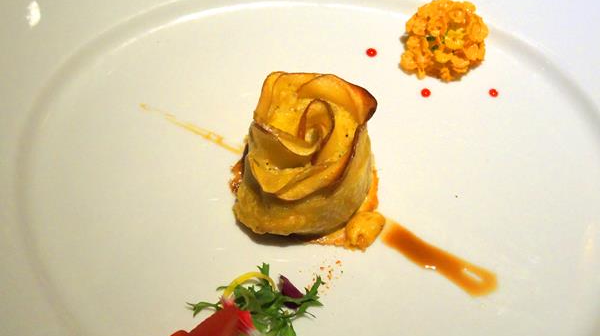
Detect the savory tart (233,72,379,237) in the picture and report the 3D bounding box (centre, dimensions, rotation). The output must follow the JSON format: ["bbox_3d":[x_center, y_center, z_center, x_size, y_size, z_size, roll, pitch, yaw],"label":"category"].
[{"bbox_3d":[0.002,-0.005,0.277,0.051,0.035,0.049,4,44,0],"label":"savory tart"}]

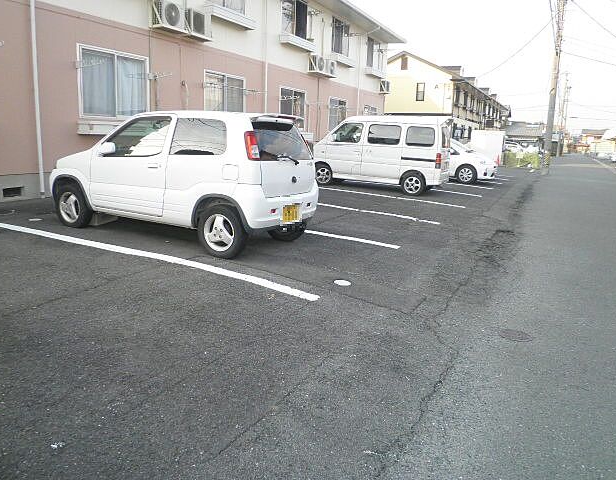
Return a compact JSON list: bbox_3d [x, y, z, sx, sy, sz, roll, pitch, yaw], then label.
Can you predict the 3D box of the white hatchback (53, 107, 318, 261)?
[{"bbox_3d":[-1.606,-0.850,6.020,3.390,1.530,1.475,10,15,26],"label":"white hatchback"}]

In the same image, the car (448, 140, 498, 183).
[{"bbox_3d":[4.344,-2.839,16.445,4.200,1.490,1.710,10,15,25],"label":"car"}]

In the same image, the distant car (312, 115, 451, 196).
[{"bbox_3d":[1.886,-2.306,12.692,3.395,1.880,1.475,9,14,23],"label":"distant car"}]

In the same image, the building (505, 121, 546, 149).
[{"bbox_3d":[28.292,-13.740,64.000,7.500,4.100,6.500,10,15,26],"label":"building"}]

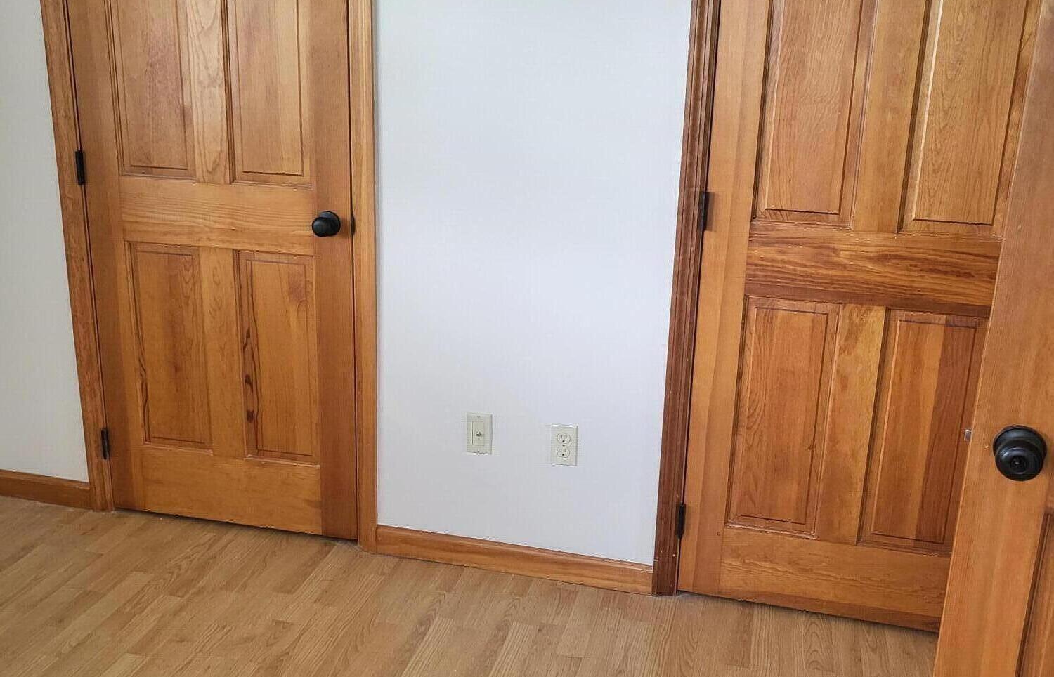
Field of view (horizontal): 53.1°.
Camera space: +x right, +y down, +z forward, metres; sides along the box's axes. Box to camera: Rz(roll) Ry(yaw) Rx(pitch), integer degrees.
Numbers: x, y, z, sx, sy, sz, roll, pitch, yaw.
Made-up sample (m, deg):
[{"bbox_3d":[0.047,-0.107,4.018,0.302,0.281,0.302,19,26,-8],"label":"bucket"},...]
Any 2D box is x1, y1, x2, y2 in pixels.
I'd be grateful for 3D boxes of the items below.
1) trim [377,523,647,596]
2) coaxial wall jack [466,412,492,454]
[{"bbox_3d":[-0.046,0.602,2.867,0.777,0.082,0.013,6,18,13],"label":"trim"},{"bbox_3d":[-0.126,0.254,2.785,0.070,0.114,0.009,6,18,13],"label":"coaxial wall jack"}]

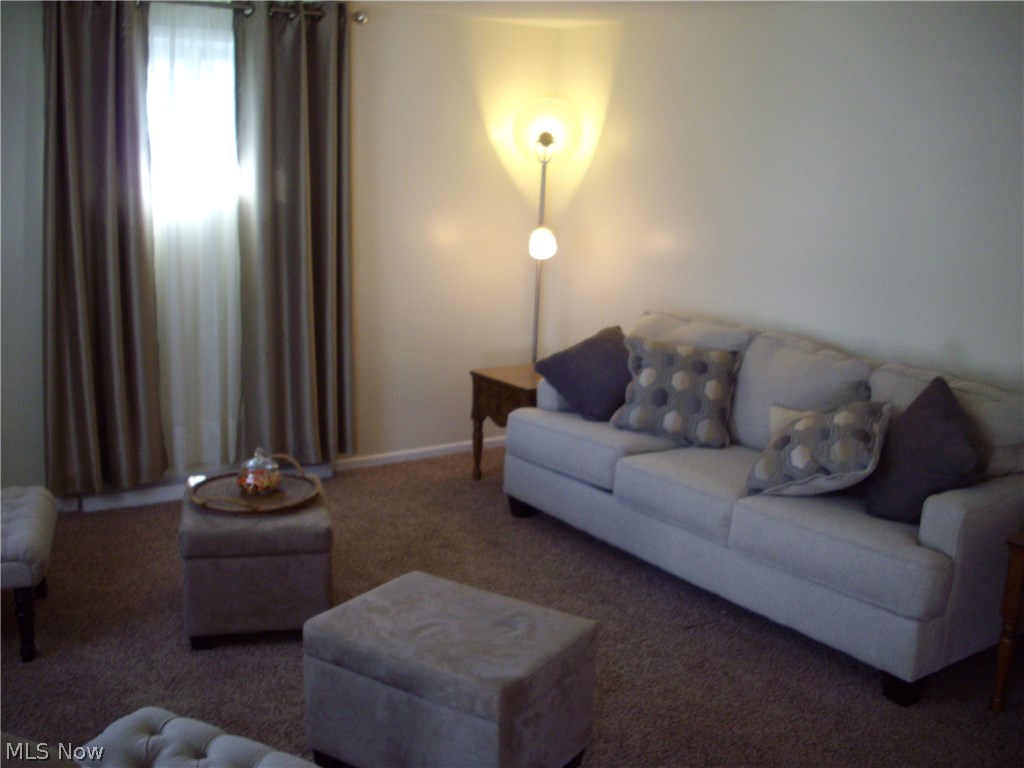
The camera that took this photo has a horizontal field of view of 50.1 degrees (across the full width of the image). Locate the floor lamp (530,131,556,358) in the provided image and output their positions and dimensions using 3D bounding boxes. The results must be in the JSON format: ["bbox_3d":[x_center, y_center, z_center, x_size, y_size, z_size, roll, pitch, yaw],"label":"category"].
[{"bbox_3d":[0.139,-0.456,5.976,0.245,1.792,0.245,-6,13,-32],"label":"floor lamp"}]

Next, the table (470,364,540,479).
[{"bbox_3d":[0.191,0.237,5.581,0.643,0.593,0.603,-6,14,-33],"label":"table"}]

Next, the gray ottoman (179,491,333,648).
[{"bbox_3d":[-0.923,0.624,3.964,0.474,0.428,0.617,-2,12,-14],"label":"gray ottoman"}]

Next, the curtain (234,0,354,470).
[{"bbox_3d":[-1.061,-0.701,5.393,0.592,2.290,0.133,-6,13,-32],"label":"curtain"}]

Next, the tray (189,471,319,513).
[{"bbox_3d":[-0.918,0.397,3.939,0.464,0.041,0.464,-2,12,-14],"label":"tray"}]

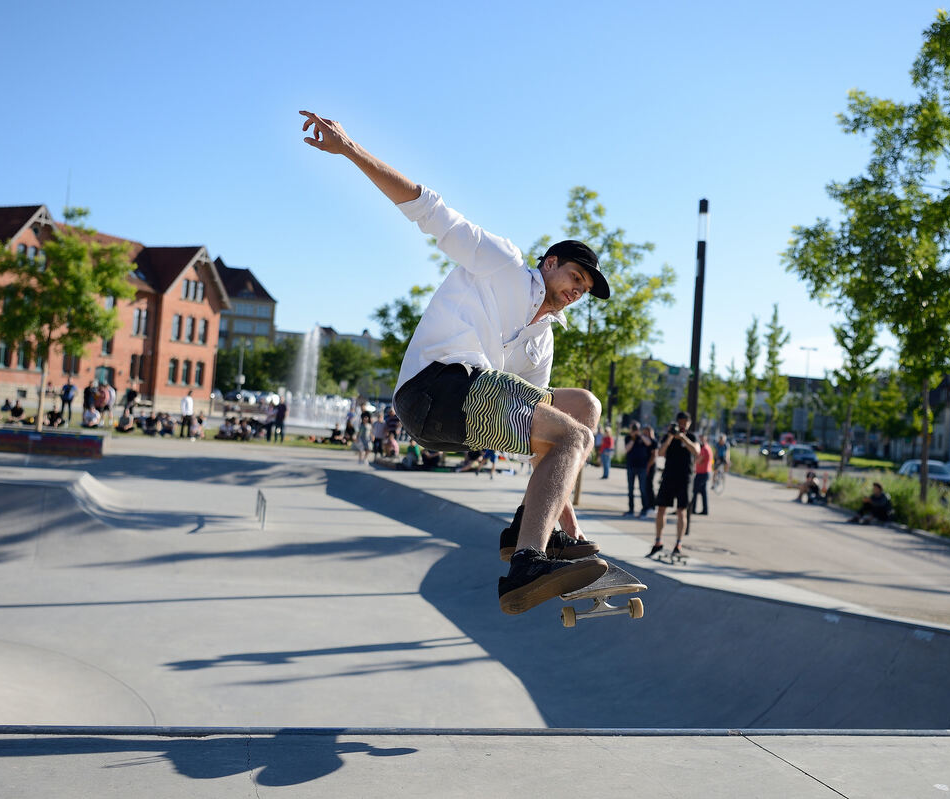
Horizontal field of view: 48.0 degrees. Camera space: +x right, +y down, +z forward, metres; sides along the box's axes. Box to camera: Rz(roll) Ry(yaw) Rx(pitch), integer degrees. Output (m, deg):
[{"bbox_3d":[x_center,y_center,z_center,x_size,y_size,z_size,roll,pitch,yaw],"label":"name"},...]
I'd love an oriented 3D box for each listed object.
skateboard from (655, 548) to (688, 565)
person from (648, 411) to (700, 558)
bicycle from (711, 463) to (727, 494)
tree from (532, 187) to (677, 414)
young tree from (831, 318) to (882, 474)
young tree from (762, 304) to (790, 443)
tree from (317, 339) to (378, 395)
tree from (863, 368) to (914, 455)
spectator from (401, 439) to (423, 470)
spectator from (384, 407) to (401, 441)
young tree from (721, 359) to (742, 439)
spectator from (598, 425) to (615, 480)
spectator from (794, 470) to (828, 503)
[{"bbox_3d":[2.427,1.944,13.200,0.200,0.130,0.800,4,-1,-25],"label":"skateboard"},{"bbox_3d":[2.476,1.060,13.300,0.650,1.780,0.500,3,-2,14],"label":"person"},{"bbox_3d":[7.307,2.341,31.800,0.500,1.020,1.700,3,-2,6],"label":"bicycle"},{"bbox_3d":[2.393,-1.109,21.900,3.200,6.500,3.200,3,-1,0],"label":"tree"},{"bbox_3d":[16.269,0.158,45.918,2.200,7.500,2.200,4,-1,0],"label":"young tree"},{"bbox_3d":[15.232,-0.564,54.905,1.700,8.700,1.700,4,-1,0],"label":"young tree"},{"bbox_3d":[-11.360,-2.762,95.000,5.600,5.800,5.400,4,-2,0],"label":"tree"},{"bbox_3d":[40.043,1.352,103.000,4.600,8.700,4.600,3,-1,0],"label":"tree"},{"bbox_3d":[-1.917,1.702,32.700,0.600,0.870,0.700,2,-1,34],"label":"spectator"},{"bbox_3d":[-2.807,1.181,36.500,0.550,1.750,0.420,3,-2,6],"label":"spectator"},{"bbox_3d":[20.730,0.565,86.000,1.600,7.800,1.600,3,-1,0],"label":"young tree"},{"bbox_3d":[4.171,1.699,33.782,0.380,1.660,0.500,5,-1,-24],"label":"spectator"},{"bbox_3d":[9.440,2.462,30.000,0.900,0.900,0.600,4,-2,-21],"label":"spectator"}]

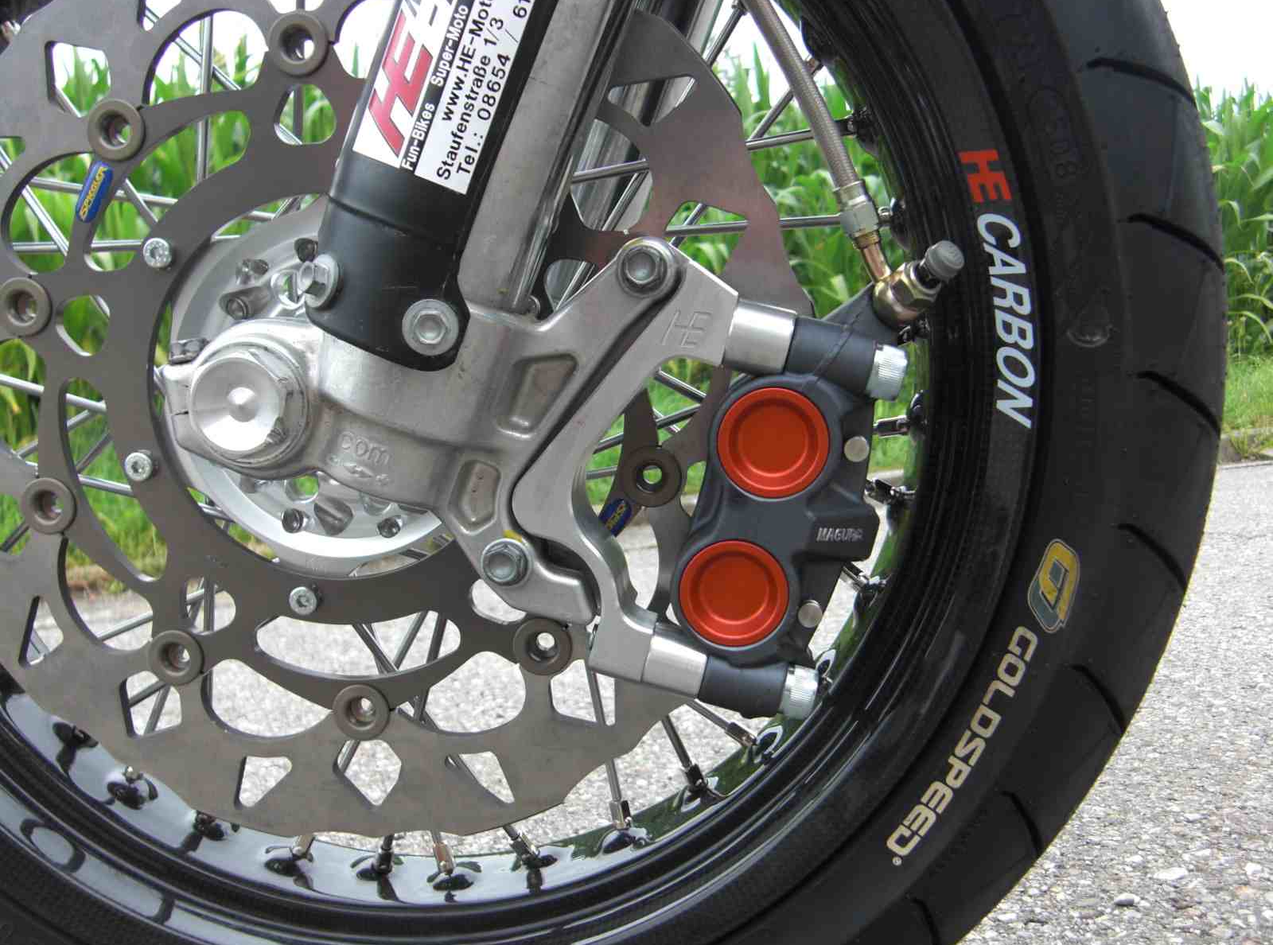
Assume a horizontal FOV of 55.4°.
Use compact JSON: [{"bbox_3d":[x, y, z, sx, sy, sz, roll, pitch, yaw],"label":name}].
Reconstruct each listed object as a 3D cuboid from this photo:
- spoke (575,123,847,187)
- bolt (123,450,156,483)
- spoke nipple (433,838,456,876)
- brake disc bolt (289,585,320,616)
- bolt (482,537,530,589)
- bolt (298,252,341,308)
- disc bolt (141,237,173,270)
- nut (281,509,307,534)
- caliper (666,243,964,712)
[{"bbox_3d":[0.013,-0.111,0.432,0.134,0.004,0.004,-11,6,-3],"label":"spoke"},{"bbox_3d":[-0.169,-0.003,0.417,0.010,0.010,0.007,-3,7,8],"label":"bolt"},{"bbox_3d":[-0.079,0.156,0.492,0.006,0.018,0.006,-12,16,9],"label":"spoke nipple"},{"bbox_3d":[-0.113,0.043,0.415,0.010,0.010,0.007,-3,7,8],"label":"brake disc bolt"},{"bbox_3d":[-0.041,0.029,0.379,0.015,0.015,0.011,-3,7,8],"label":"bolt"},{"bbox_3d":[-0.092,-0.056,0.353,0.015,0.015,0.010,3,-5,44],"label":"bolt"},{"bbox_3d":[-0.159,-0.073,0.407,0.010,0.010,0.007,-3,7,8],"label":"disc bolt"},{"bbox_3d":[-0.123,0.017,0.439,0.009,0.009,0.009,-3,7,8],"label":"nut"},{"bbox_3d":[0.053,0.001,0.384,0.052,0.158,0.064,18,9,5],"label":"caliper"}]

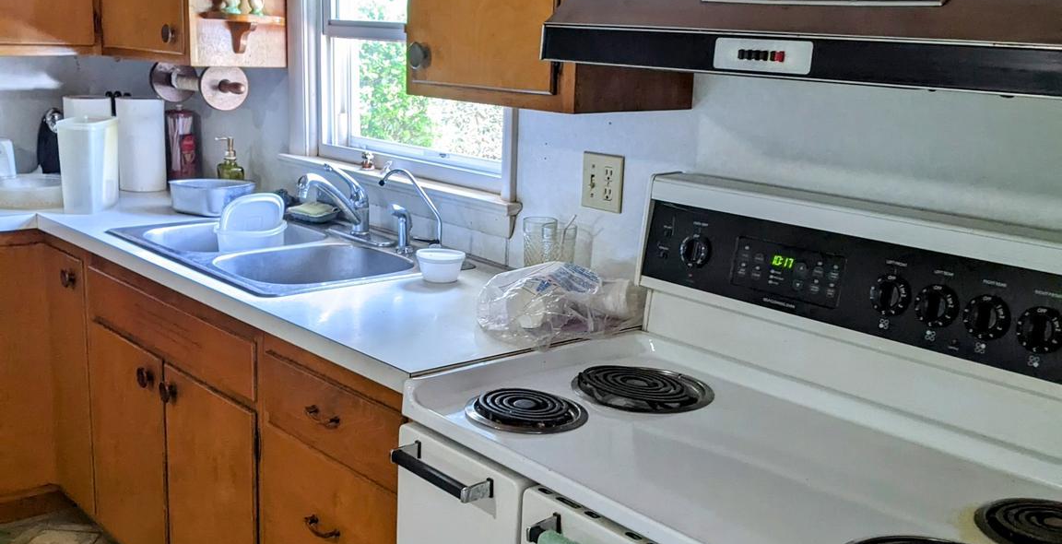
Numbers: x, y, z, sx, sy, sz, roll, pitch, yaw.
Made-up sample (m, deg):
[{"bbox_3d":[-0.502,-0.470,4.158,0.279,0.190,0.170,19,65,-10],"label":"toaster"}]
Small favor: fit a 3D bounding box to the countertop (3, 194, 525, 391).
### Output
[{"bbox_3d":[-0.780,-0.072,2.800,0.759,0.040,2.400,-9,17,-41],"label":"countertop"}]

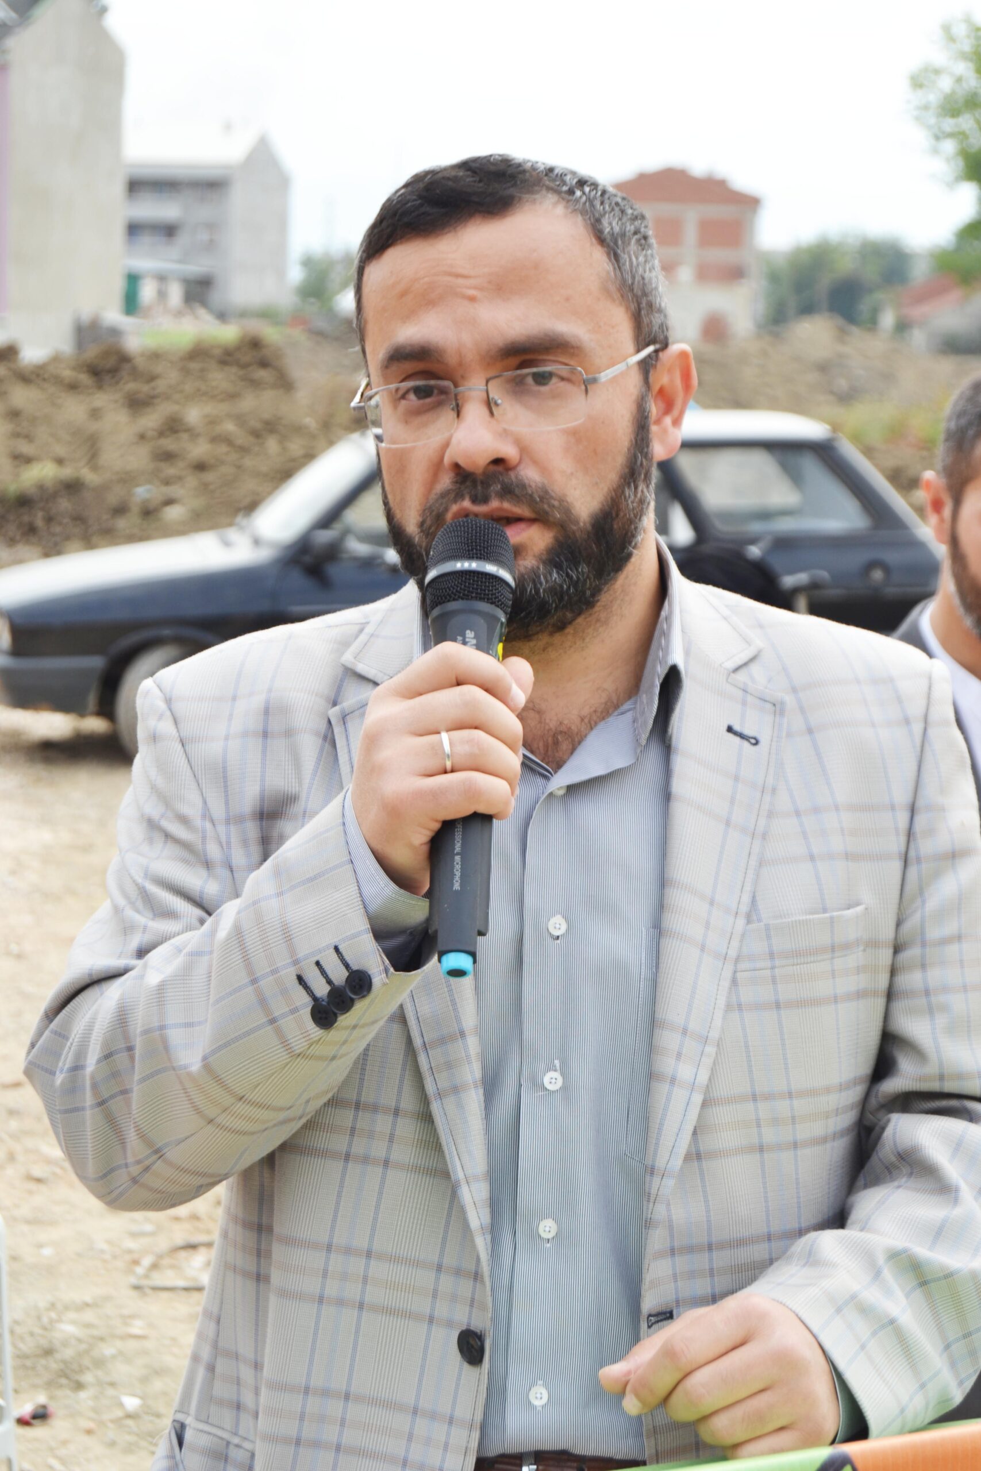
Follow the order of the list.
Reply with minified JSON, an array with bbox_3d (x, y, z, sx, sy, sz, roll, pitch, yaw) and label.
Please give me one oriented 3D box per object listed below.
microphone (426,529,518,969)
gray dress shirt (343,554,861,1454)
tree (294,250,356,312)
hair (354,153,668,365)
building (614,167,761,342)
[{"bbox_3d":[-0.013,0.007,1.745,0.049,0.252,0.049,1,-22,3],"label":"microphone"},{"bbox_3d":[0.034,0.155,1.940,0.500,0.540,0.330,1,6,6],"label":"gray dress shirt"},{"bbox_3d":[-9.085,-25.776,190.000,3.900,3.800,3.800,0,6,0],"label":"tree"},{"bbox_3d":[0.013,-0.261,1.915,0.172,0.160,0.200,-4,4,16],"label":"hair"},{"bbox_3d":[11.348,-29.217,205.000,9.700,10.800,9.700,-1,7,-11],"label":"building"}]

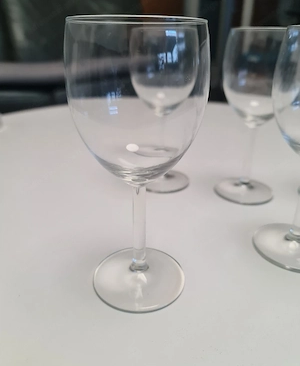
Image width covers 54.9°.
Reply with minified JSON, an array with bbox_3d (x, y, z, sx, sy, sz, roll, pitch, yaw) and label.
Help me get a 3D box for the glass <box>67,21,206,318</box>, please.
[{"bbox_3d":[-0.007,-0.005,0.192,0.082,0.180,0.082,0,27,0],"label":"glass"}]

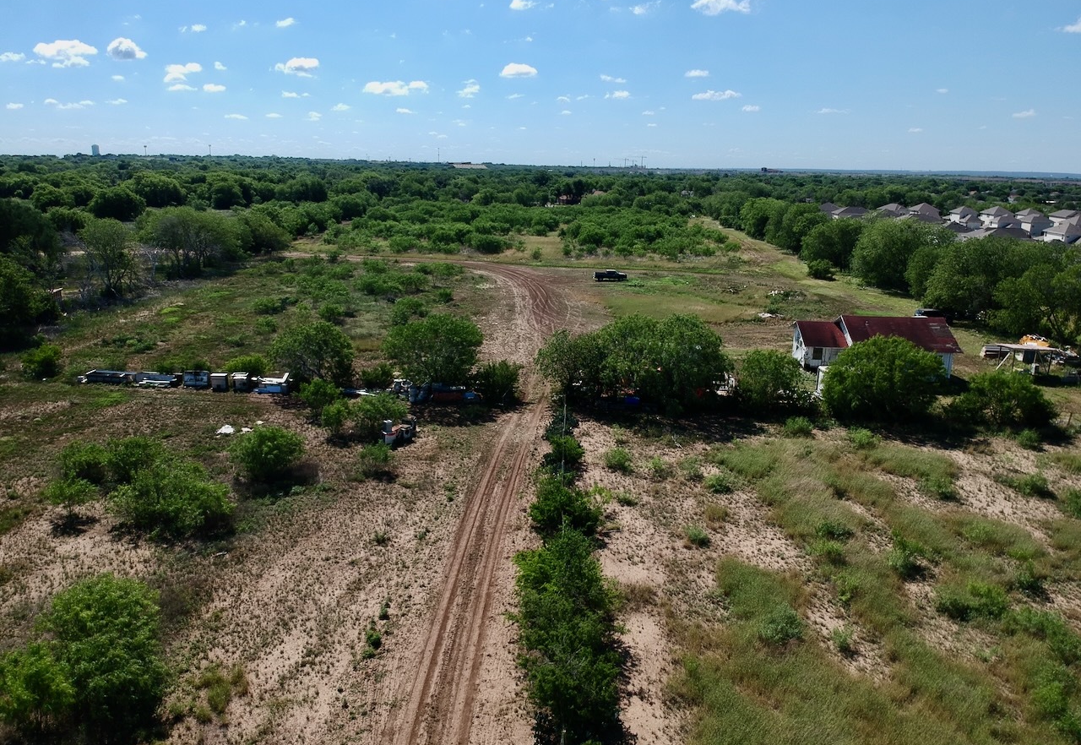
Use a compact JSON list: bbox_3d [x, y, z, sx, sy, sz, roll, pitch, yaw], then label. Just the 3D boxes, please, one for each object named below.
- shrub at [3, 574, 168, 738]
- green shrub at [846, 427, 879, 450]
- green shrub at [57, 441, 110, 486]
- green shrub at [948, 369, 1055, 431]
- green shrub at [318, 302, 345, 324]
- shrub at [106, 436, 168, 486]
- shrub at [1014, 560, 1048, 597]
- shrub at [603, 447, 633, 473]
[{"bbox_3d":[-15.431,9.476,26.770,4.842,5.009,4.600,-9,18,-33],"label":"shrub"},{"bbox_3d":[23.455,4.725,56.839,1.998,1.366,1.798,7,16,23],"label":"green shrub"},{"bbox_3d":[-26.621,5.275,45.570,2.550,2.520,2.420,-8,17,-31],"label":"green shrub"},{"bbox_3d":[35.655,1.921,60.244,7.019,4.090,5.966,10,17,31],"label":"green shrub"},{"bbox_3d":[-25.292,-7.290,94.511,3.164,2.243,3.164,-3,15,-15],"label":"green shrub"},{"bbox_3d":[-24.140,5.188,46.728,3.339,2.740,3.339,-7,17,-28],"label":"shrub"},{"bbox_3d":[23.506,9.819,37.392,1.257,1.531,1.194,11,18,34],"label":"shrub"},{"bbox_3d":[4.917,5.472,48.872,1.840,1.420,1.840,3,15,6],"label":"shrub"}]

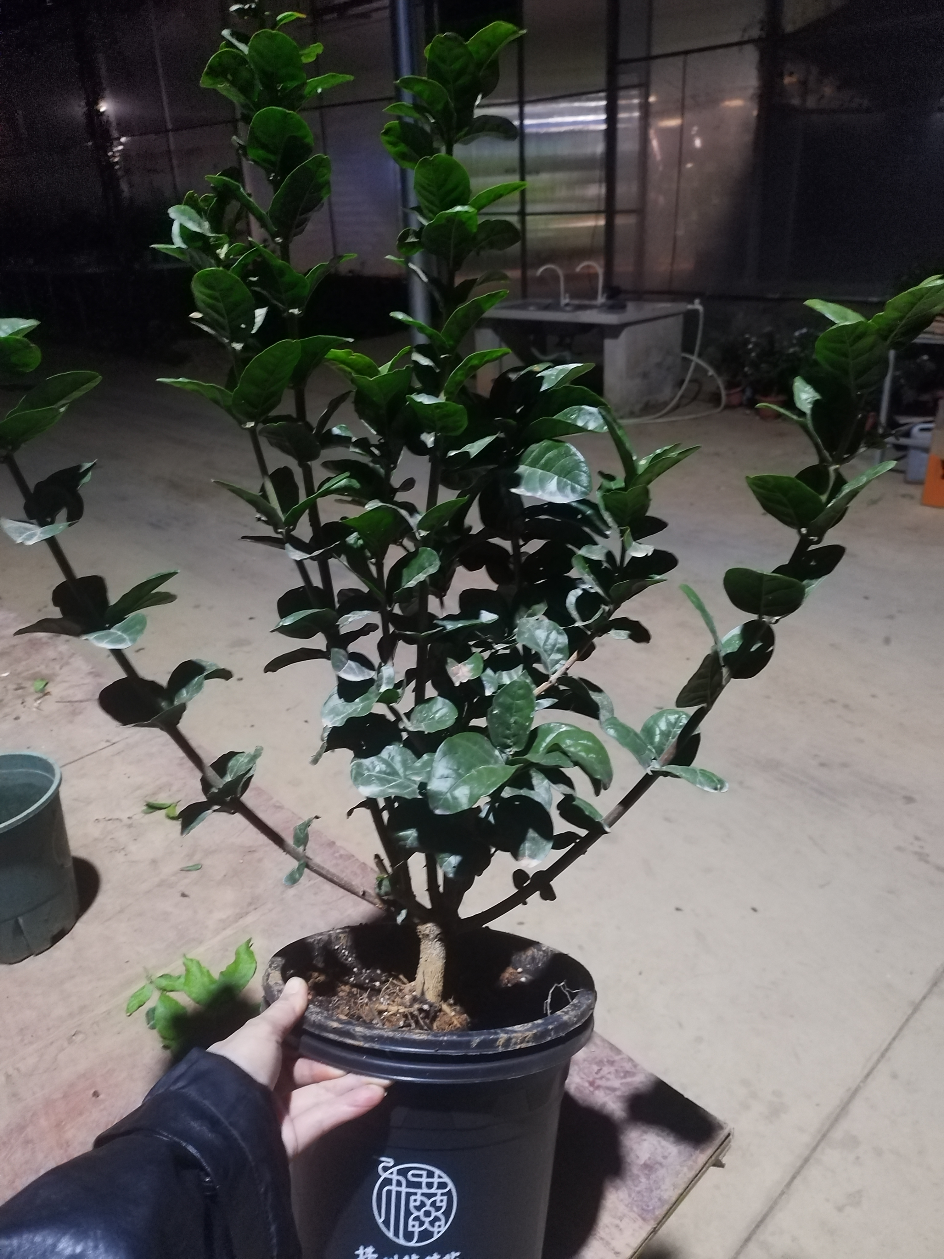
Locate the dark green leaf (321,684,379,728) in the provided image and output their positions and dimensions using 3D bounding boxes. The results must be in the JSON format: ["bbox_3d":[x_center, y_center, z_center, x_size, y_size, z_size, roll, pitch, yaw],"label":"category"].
[{"bbox_3d":[-0.080,0.050,0.620,0.046,0.014,0.028,-27,47,-12],"label":"dark green leaf"}]

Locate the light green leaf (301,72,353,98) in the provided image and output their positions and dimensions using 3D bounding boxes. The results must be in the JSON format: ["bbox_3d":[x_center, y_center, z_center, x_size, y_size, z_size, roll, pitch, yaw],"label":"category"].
[{"bbox_3d":[-0.103,-0.391,0.680,0.044,0.012,0.022,-24,38,-18],"label":"light green leaf"}]

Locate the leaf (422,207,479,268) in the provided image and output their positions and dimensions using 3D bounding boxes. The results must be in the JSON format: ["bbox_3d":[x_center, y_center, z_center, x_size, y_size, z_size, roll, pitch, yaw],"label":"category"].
[{"bbox_3d":[-0.017,-0.294,0.710,0.042,0.050,0.013,3,31,-2],"label":"leaf"}]

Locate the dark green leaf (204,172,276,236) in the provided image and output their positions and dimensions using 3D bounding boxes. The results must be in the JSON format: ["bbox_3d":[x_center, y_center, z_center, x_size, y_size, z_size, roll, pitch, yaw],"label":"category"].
[{"bbox_3d":[-0.174,-0.321,0.715,0.064,0.016,0.037,40,9,0],"label":"dark green leaf"}]

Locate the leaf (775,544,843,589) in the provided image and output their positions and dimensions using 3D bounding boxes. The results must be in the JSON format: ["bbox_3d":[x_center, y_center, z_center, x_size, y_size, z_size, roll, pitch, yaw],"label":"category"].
[{"bbox_3d":[0.237,-0.044,0.665,0.054,0.011,0.033,-22,41,-18],"label":"leaf"}]

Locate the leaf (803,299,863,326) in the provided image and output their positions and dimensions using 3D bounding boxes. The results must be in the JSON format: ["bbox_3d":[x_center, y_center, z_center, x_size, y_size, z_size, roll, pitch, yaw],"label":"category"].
[{"bbox_3d":[0.259,-0.223,0.670,0.055,0.013,0.032,21,31,15],"label":"leaf"}]

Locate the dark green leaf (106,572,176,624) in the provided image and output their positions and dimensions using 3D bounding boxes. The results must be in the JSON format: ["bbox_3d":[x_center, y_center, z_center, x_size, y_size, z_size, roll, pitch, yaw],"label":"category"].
[{"bbox_3d":[-0.228,-0.021,0.650,0.063,0.033,0.016,-36,59,6],"label":"dark green leaf"}]

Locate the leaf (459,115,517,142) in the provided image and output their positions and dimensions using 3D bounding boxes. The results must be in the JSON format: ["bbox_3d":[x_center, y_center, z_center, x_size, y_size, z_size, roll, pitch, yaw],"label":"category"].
[{"bbox_3d":[0.013,-0.405,0.765,0.054,0.020,0.034,3,15,-11],"label":"leaf"}]

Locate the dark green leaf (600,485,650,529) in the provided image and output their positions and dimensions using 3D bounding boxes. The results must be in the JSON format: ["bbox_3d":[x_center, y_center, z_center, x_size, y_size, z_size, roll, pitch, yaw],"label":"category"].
[{"bbox_3d":[0.103,-0.084,0.640,0.033,0.045,0.014,1,38,-1],"label":"dark green leaf"}]

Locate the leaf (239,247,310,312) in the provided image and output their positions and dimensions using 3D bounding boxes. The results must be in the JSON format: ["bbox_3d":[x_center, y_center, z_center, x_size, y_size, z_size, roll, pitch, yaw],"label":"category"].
[{"bbox_3d":[-0.147,-0.265,0.710,0.042,0.051,0.018,-31,17,1],"label":"leaf"}]

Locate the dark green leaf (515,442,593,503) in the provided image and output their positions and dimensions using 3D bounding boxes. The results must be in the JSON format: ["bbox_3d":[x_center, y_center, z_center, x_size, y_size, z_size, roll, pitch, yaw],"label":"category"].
[{"bbox_3d":[0.053,-0.104,0.630,0.054,0.014,0.042,15,59,9],"label":"dark green leaf"}]

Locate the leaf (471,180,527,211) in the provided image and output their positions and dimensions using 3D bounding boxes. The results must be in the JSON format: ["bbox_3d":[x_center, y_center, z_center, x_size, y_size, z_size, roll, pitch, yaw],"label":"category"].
[{"bbox_3d":[0.019,-0.349,0.765,0.060,0.018,0.034,-28,12,-6],"label":"leaf"}]

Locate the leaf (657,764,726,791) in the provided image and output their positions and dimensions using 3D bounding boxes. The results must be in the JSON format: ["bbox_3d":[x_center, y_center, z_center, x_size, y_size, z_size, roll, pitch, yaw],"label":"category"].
[{"bbox_3d":[0.149,0.100,0.640,0.049,0.011,0.026,11,10,25],"label":"leaf"}]

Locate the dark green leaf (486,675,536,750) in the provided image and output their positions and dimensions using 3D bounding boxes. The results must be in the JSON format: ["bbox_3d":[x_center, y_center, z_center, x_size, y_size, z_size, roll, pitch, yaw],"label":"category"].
[{"bbox_3d":[0.026,0.054,0.610,0.031,0.051,0.012,5,-21,2],"label":"dark green leaf"}]

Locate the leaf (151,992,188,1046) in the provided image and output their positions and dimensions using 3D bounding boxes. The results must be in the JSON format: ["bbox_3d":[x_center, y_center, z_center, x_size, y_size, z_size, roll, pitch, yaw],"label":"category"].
[{"bbox_3d":[-0.315,0.406,0.985,0.036,0.024,0.056,-8,24,-12],"label":"leaf"}]

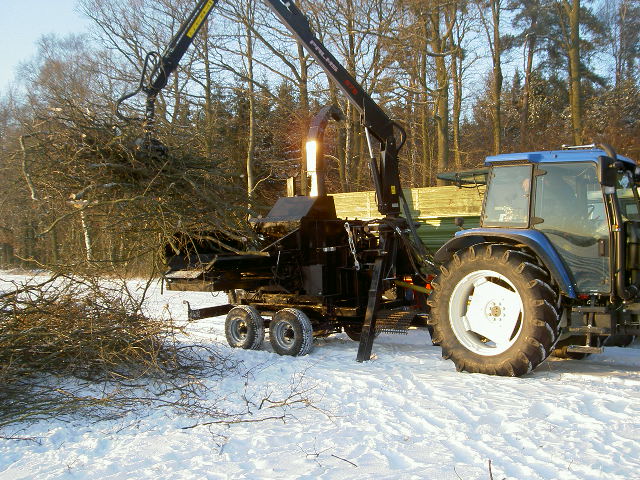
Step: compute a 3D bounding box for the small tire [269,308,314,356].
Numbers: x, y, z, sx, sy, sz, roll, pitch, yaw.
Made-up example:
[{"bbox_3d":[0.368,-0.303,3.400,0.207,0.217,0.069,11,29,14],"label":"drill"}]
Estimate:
[{"bbox_3d":[-0.420,1.364,10.550,0.710,0.710,0.260,0,-1,42],"label":"small tire"}]

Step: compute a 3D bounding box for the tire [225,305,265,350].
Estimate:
[{"bbox_3d":[-1.171,1.369,11.226,0.710,0.710,0.260,0,-1,42],"label":"tire"}]

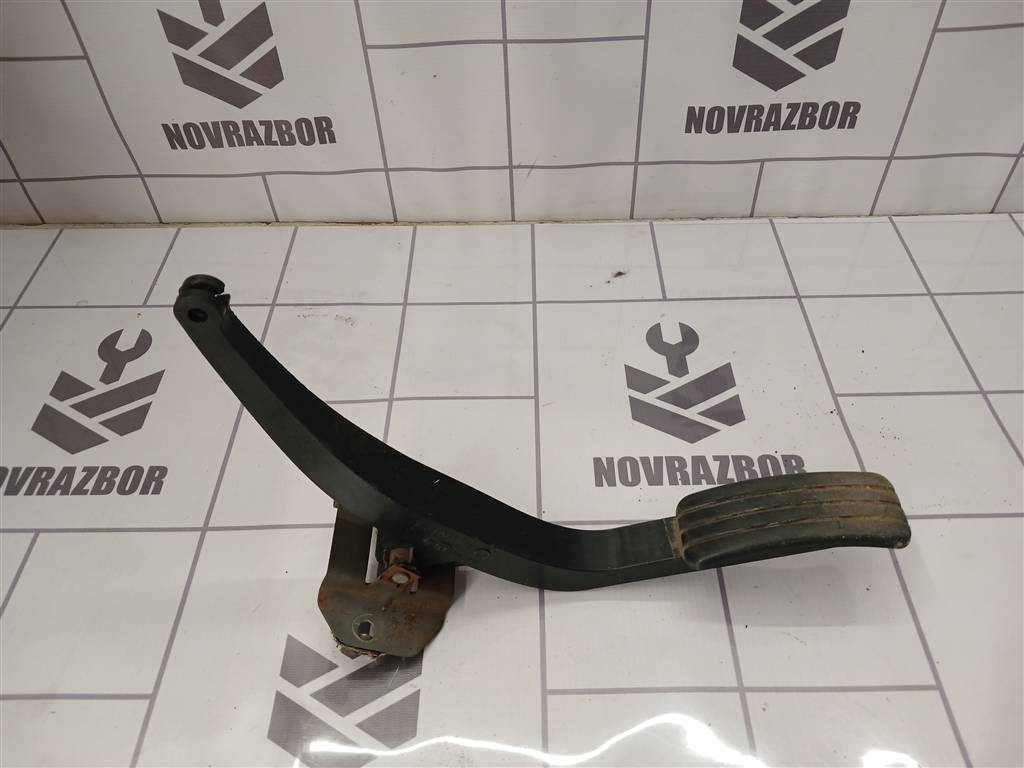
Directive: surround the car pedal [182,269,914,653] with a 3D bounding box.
[{"bbox_3d":[0.018,0.067,0.384,0.342,0.224,0.064,12,46,-12],"label":"car pedal"}]

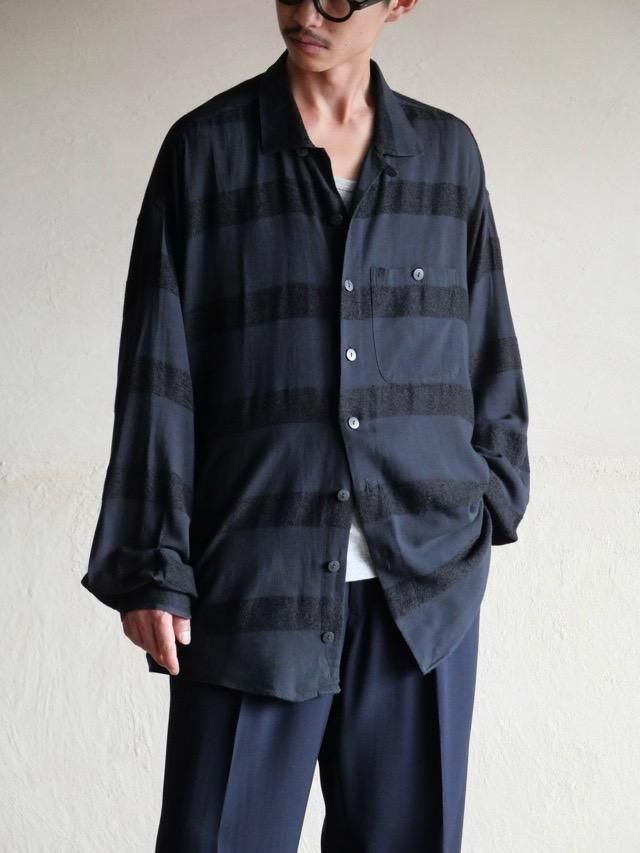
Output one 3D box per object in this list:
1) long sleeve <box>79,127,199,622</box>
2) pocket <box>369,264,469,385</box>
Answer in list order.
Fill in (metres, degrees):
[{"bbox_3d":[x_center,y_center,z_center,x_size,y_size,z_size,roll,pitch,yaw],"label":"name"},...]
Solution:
[{"bbox_3d":[-0.234,-0.071,3.450,0.150,0.640,0.190,2,1,-12],"label":"long sleeve"},{"bbox_3d":[0.126,-0.130,3.400,0.130,0.150,0.022,1,-2,-16],"label":"pocket"}]

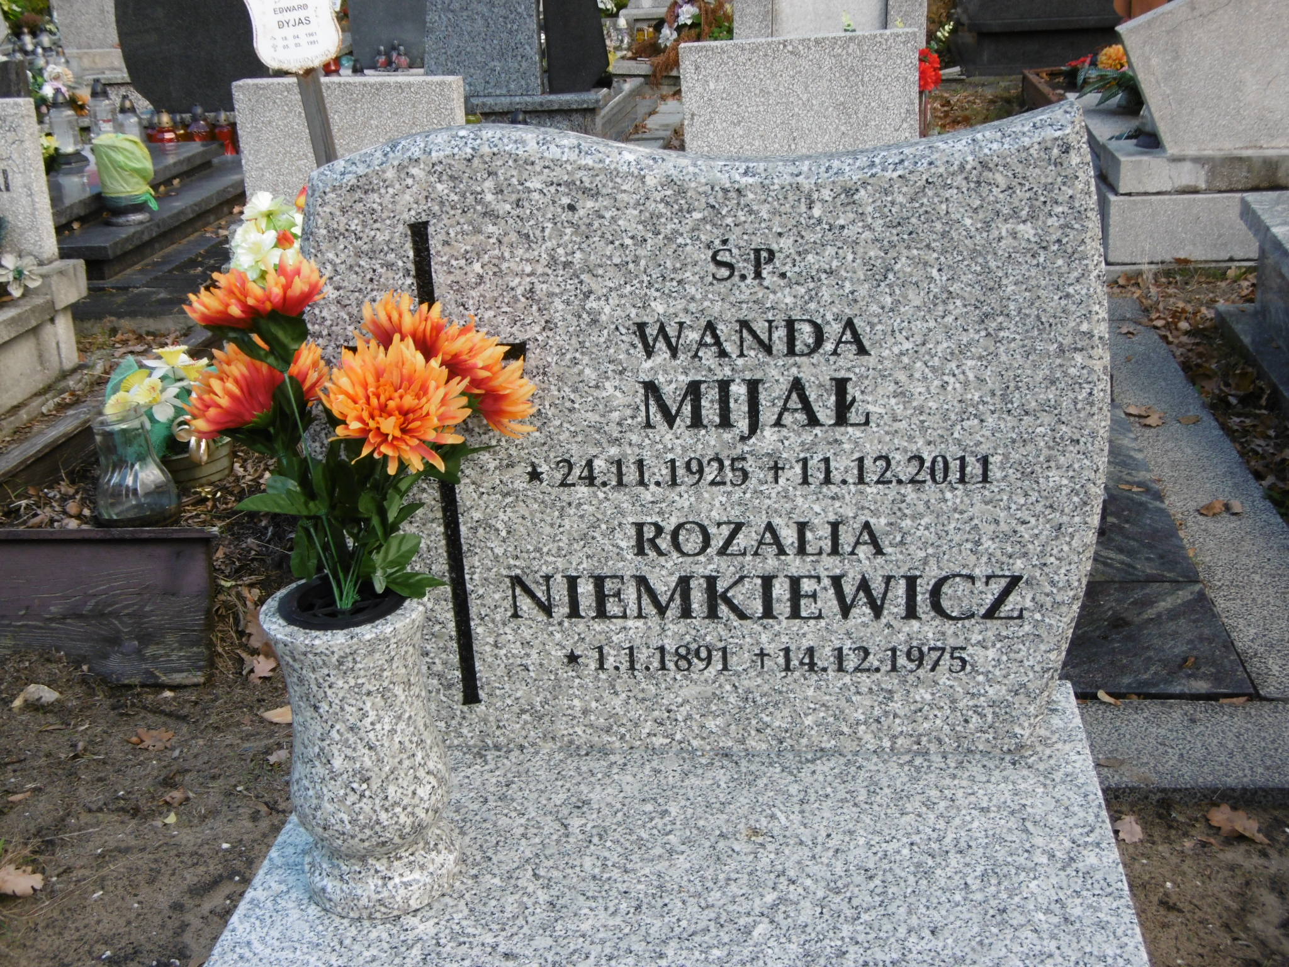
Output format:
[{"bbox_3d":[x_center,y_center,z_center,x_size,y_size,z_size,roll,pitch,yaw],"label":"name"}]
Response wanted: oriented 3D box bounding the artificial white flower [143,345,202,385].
[{"bbox_3d":[-0.701,-0.177,2.380,0.086,0.042,0.075,-1,21,7],"label":"artificial white flower"}]

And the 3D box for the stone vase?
[{"bbox_3d":[-0.261,0.243,1.493,0.147,0.285,0.147,-3,21,1],"label":"stone vase"}]

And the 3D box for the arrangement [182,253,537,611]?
[{"bbox_3d":[-0.244,-0.027,1.375,0.290,0.310,0.230,-1,21,7],"label":"arrangement"}]

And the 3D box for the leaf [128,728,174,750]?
[{"bbox_3d":[-0.692,0.358,2.245,0.060,0.015,0.055,-1,21,7],"label":"leaf"}]

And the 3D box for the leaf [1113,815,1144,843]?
[{"bbox_3d":[0.592,0.422,1.962,0.034,0.012,0.062,-1,21,7],"label":"leaf"}]

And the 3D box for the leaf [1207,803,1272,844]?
[{"bbox_3d":[0.721,0.413,1.946,0.070,0.025,0.075,-1,21,7],"label":"leaf"}]

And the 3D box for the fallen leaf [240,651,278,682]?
[{"bbox_3d":[-0.584,0.277,2.425,0.050,0.025,0.075,-1,21,7],"label":"fallen leaf"}]

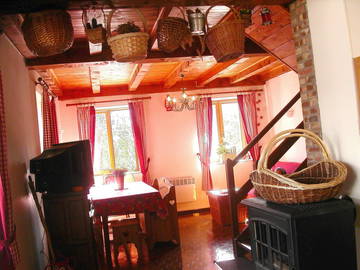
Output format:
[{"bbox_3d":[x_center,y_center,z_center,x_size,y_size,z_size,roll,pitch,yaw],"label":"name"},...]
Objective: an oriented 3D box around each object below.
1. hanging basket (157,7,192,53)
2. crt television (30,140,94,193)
[{"bbox_3d":[-0.047,-0.818,3.046,0.245,0.340,0.240,-5,-2,-11],"label":"hanging basket"},{"bbox_3d":[-1.281,0.337,4.074,0.570,0.490,0.470,-7,-3,37],"label":"crt television"}]

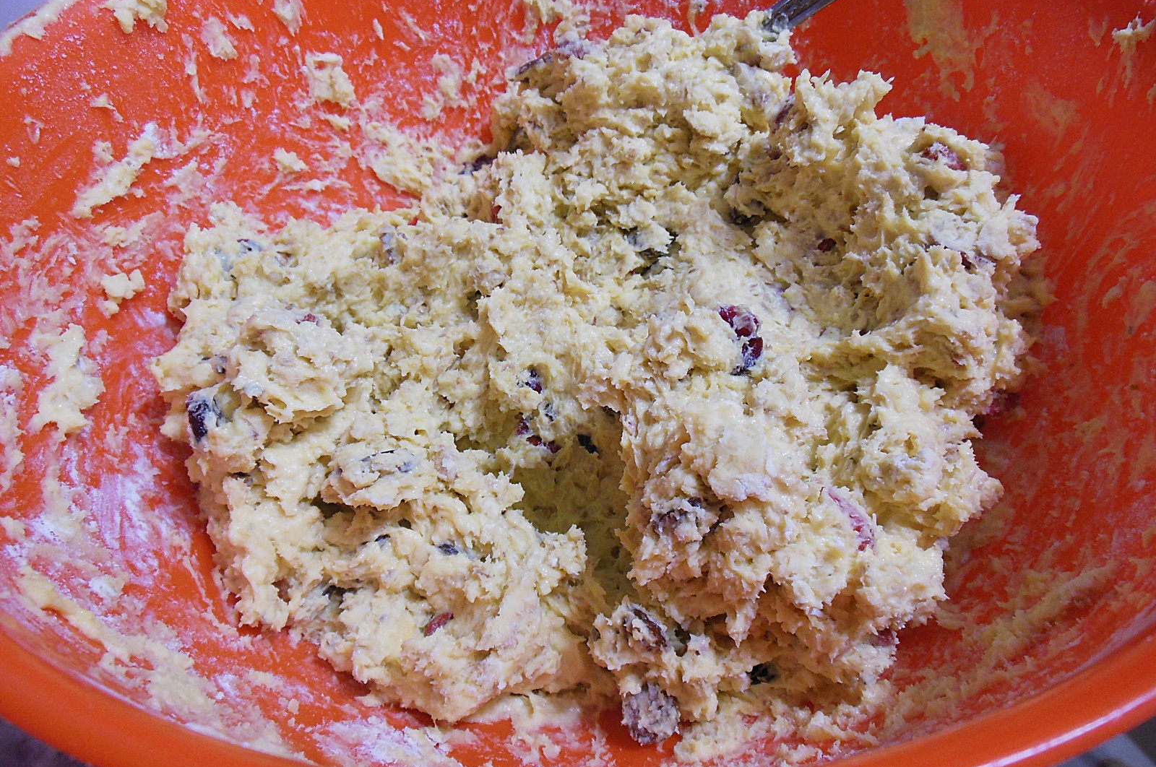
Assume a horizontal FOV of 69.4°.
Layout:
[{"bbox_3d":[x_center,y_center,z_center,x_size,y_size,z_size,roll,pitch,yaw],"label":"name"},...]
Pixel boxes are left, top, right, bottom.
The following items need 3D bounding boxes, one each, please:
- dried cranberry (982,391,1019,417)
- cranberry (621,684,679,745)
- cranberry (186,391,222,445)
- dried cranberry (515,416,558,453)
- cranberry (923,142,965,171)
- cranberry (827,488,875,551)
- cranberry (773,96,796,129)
[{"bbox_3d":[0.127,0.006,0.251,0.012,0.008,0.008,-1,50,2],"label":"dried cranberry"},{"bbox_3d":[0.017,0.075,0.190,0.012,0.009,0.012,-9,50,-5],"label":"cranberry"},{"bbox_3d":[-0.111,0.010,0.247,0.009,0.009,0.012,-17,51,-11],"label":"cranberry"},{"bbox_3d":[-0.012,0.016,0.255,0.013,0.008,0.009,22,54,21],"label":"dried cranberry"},{"bbox_3d":[0.128,-0.080,0.292,0.014,0.008,0.009,18,53,18],"label":"cranberry"},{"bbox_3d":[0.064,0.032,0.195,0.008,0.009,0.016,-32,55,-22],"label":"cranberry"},{"bbox_3d":[0.078,-0.102,0.315,0.007,0.009,0.011,22,54,21],"label":"cranberry"}]

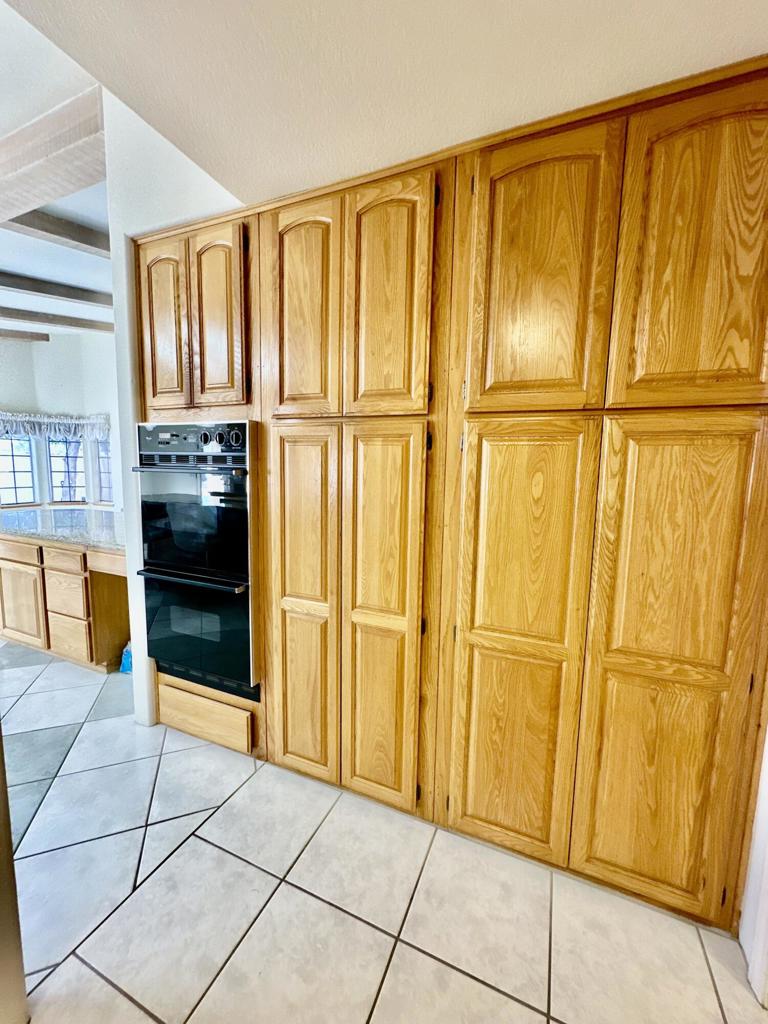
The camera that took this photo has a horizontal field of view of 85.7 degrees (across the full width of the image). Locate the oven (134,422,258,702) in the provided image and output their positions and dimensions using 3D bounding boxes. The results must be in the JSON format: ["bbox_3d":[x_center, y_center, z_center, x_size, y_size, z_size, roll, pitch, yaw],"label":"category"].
[{"bbox_3d":[-0.784,0.210,2.191,0.681,1.292,0.620,4,7,23],"label":"oven"}]

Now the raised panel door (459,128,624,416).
[{"bbox_3d":[0.479,-0.721,1.284,0.421,0.792,0.025,4,7,23],"label":"raised panel door"}]

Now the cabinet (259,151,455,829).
[{"bbox_3d":[-0.048,-0.025,1.913,0.819,2.406,0.600,4,7,23],"label":"cabinet"}]

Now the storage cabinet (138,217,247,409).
[{"bbox_3d":[-0.760,-0.884,2.122,0.641,0.768,0.570,4,7,23],"label":"storage cabinet"}]

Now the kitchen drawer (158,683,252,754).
[{"bbox_3d":[-0.810,1.005,2.268,0.612,0.215,0.450,4,7,23],"label":"kitchen drawer"}]

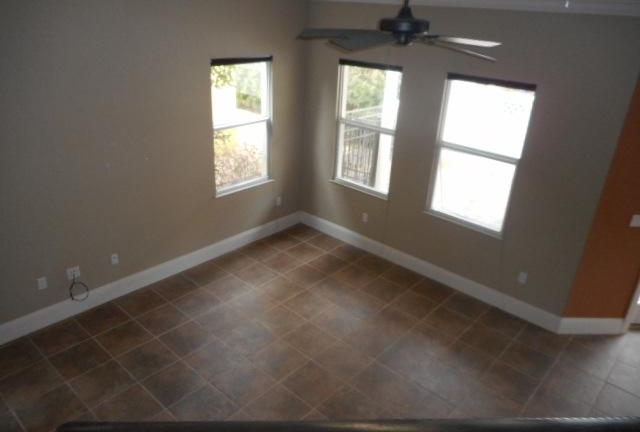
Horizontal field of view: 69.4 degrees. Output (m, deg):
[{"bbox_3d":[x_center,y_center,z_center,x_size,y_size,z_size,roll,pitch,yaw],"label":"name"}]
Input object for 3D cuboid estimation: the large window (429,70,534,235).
[{"bbox_3d":[1.610,-0.612,4.739,0.884,1.536,0.100,22,30,37],"label":"large window"}]

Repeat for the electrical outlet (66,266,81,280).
[{"bbox_3d":[-2.351,0.551,4.425,0.014,0.114,0.114,22,30,37],"label":"electrical outlet"}]

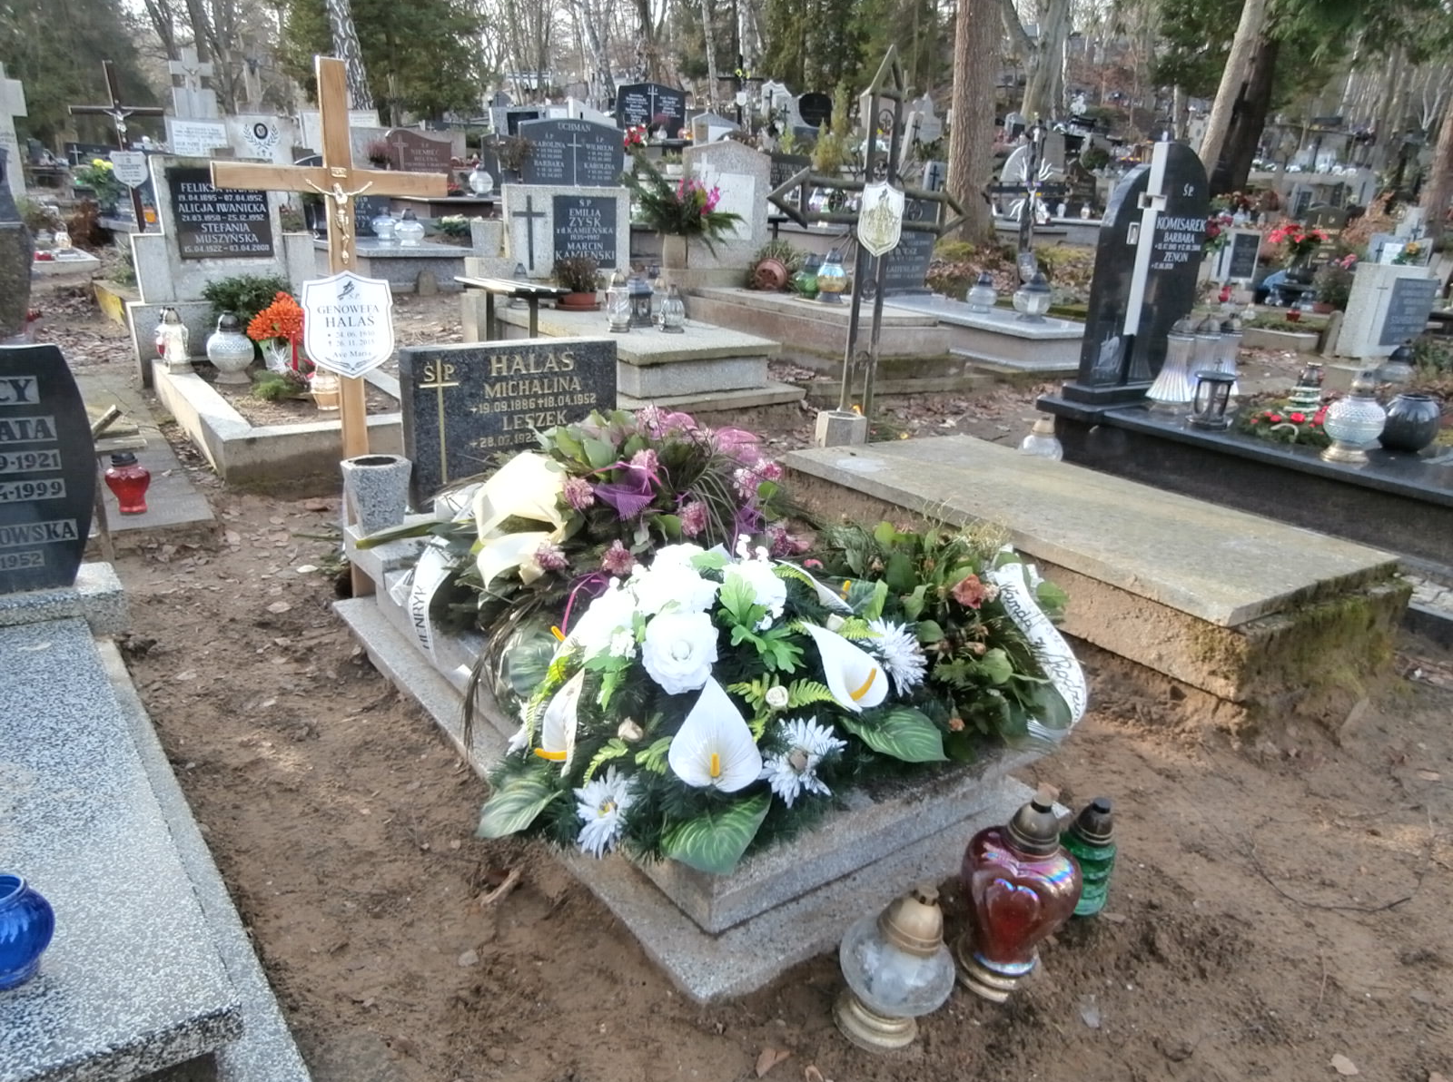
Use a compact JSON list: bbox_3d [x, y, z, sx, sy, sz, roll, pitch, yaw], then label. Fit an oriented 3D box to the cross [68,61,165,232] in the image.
[{"bbox_3d":[-3.782,-2.285,6.414,0.520,1.400,0.060,-13,26,-30],"label":"cross"}]

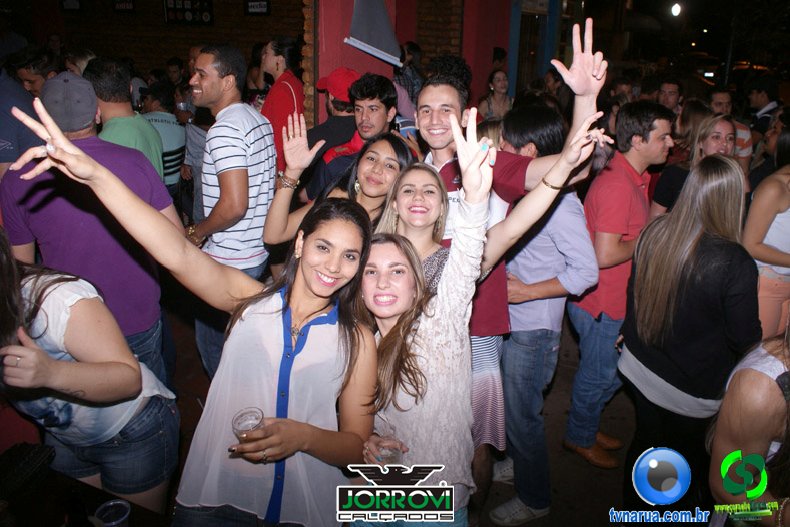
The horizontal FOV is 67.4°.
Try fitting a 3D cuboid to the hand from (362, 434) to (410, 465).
[{"bbox_3d":[-0.024,0.473,1.490,0.110,0.085,0.090,-9,19,-36],"label":"hand"}]

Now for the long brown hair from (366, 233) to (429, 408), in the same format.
[{"bbox_3d":[0.004,0.151,1.520,0.200,0.450,0.220,2,15,1],"label":"long brown hair"}]

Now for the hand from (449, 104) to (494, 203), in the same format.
[{"bbox_3d":[0.164,-0.228,1.250,0.093,0.195,0.070,-3,15,6],"label":"hand"}]

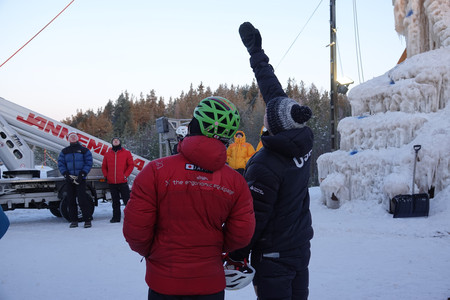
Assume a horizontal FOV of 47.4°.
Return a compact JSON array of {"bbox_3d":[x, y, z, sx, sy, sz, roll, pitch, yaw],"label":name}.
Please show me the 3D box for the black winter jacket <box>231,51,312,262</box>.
[{"bbox_3d":[0.300,0.000,3.150,0.520,1.270,0.560,-1,-1,45],"label":"black winter jacket"}]

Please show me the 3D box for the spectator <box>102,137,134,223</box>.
[{"bbox_3d":[-2.160,0.620,10.400,0.620,1.730,0.400,0,-1,-1],"label":"spectator"}]

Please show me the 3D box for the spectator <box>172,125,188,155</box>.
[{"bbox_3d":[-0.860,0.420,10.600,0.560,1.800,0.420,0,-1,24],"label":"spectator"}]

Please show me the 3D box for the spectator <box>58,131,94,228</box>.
[{"bbox_3d":[-2.770,0.565,9.500,0.640,1.760,0.420,0,-1,-6],"label":"spectator"}]

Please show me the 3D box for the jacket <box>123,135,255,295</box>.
[{"bbox_3d":[-0.190,0.330,2.680,0.690,0.820,0.430,0,-1,10],"label":"jacket"}]

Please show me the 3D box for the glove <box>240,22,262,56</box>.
[{"bbox_3d":[0.167,-0.730,3.330,0.130,0.230,0.090,-14,-14,-36],"label":"glove"}]

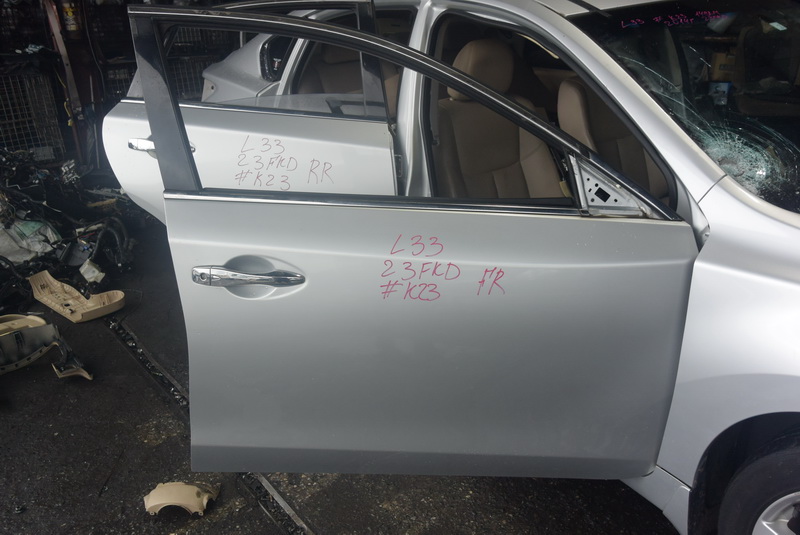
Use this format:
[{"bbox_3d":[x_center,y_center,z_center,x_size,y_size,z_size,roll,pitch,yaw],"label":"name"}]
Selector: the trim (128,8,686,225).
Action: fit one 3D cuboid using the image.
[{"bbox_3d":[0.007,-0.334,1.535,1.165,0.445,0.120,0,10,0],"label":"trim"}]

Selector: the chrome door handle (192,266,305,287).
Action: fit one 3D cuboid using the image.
[{"bbox_3d":[-0.315,0.019,1.483,0.232,0.038,0.045,0,21,0],"label":"chrome door handle"}]

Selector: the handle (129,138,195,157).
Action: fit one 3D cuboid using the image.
[{"bbox_3d":[-0.803,-0.405,2.400,0.230,0.038,0.045,2,21,6],"label":"handle"}]

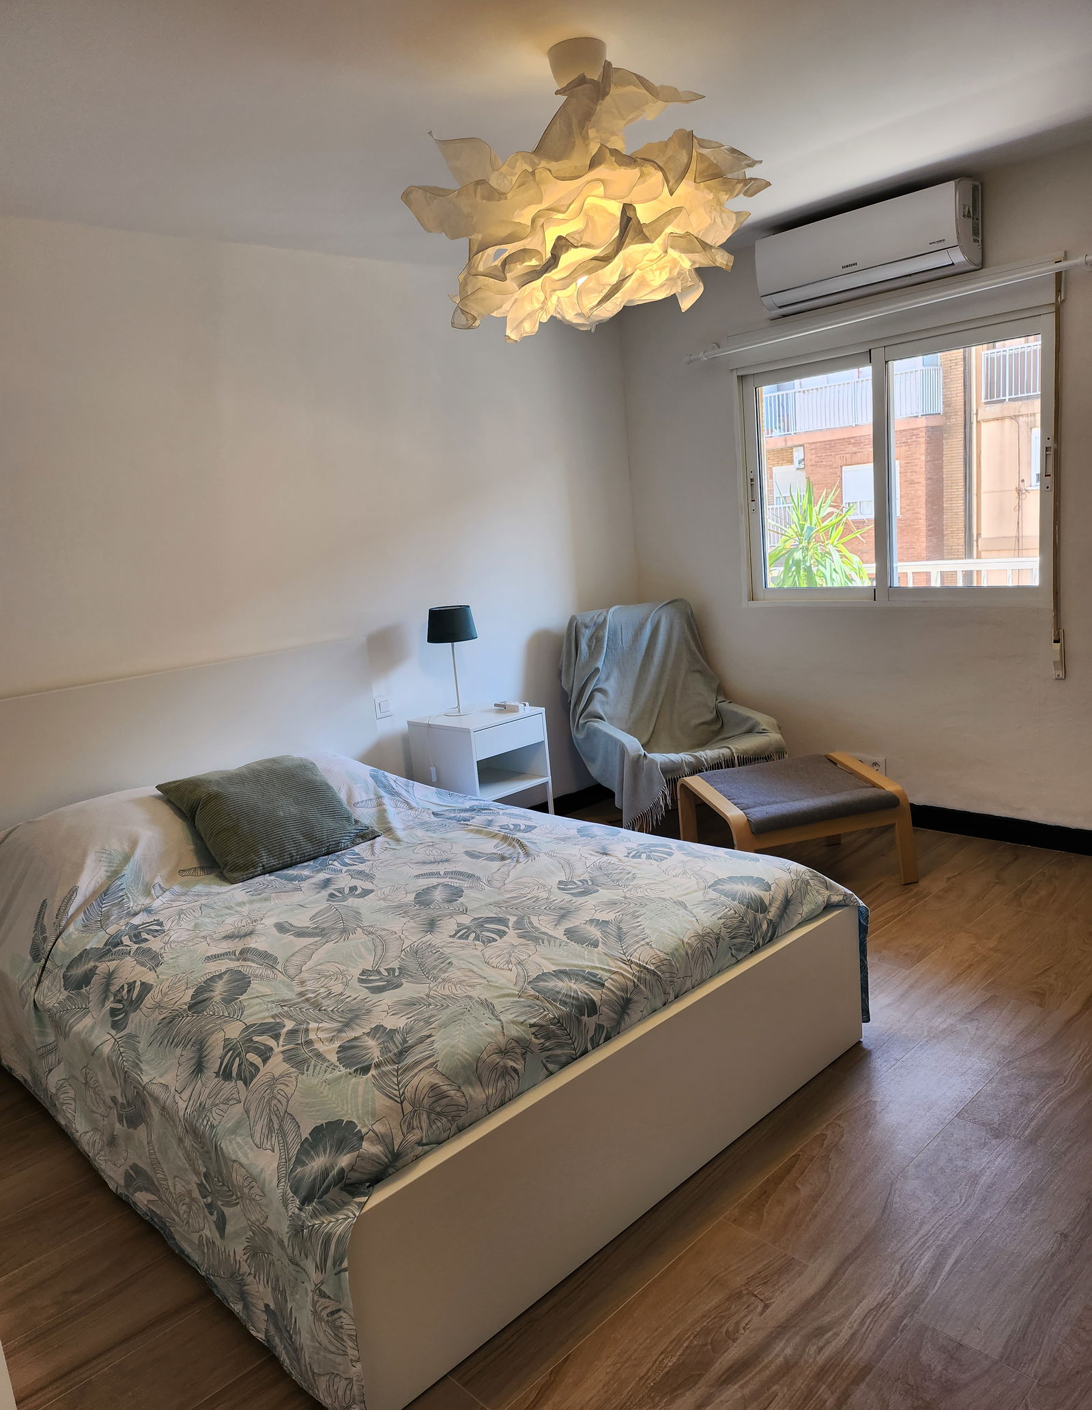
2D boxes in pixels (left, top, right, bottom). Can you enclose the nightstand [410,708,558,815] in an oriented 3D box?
[{"bbox_3d":[-0.258,0.353,4.202,0.392,0.638,0.404,6,15,45],"label":"nightstand"}]

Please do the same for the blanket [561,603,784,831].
[{"bbox_3d":[0.524,0.029,4.282,0.710,0.860,0.800,-8,11,-14],"label":"blanket"}]

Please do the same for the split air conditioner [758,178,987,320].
[{"bbox_3d":[1.203,-1.726,3.834,0.205,0.295,0.815,-15,14,-42],"label":"split air conditioner"}]

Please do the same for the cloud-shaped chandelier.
[{"bbox_3d":[0.090,-1.199,2.390,0.860,0.640,0.860,-15,14,-42],"label":"cloud-shaped chandelier"}]

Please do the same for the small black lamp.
[{"bbox_3d":[-0.377,-0.180,4.145,0.205,0.445,0.205,-5,10,1],"label":"small black lamp"}]

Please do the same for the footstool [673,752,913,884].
[{"bbox_3d":[0.919,0.456,3.752,0.670,0.400,0.540,-8,11,-16],"label":"footstool"}]

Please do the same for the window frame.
[{"bbox_3d":[1.359,-0.917,4.072,0.080,1.035,1.300,-15,14,-42],"label":"window frame"}]

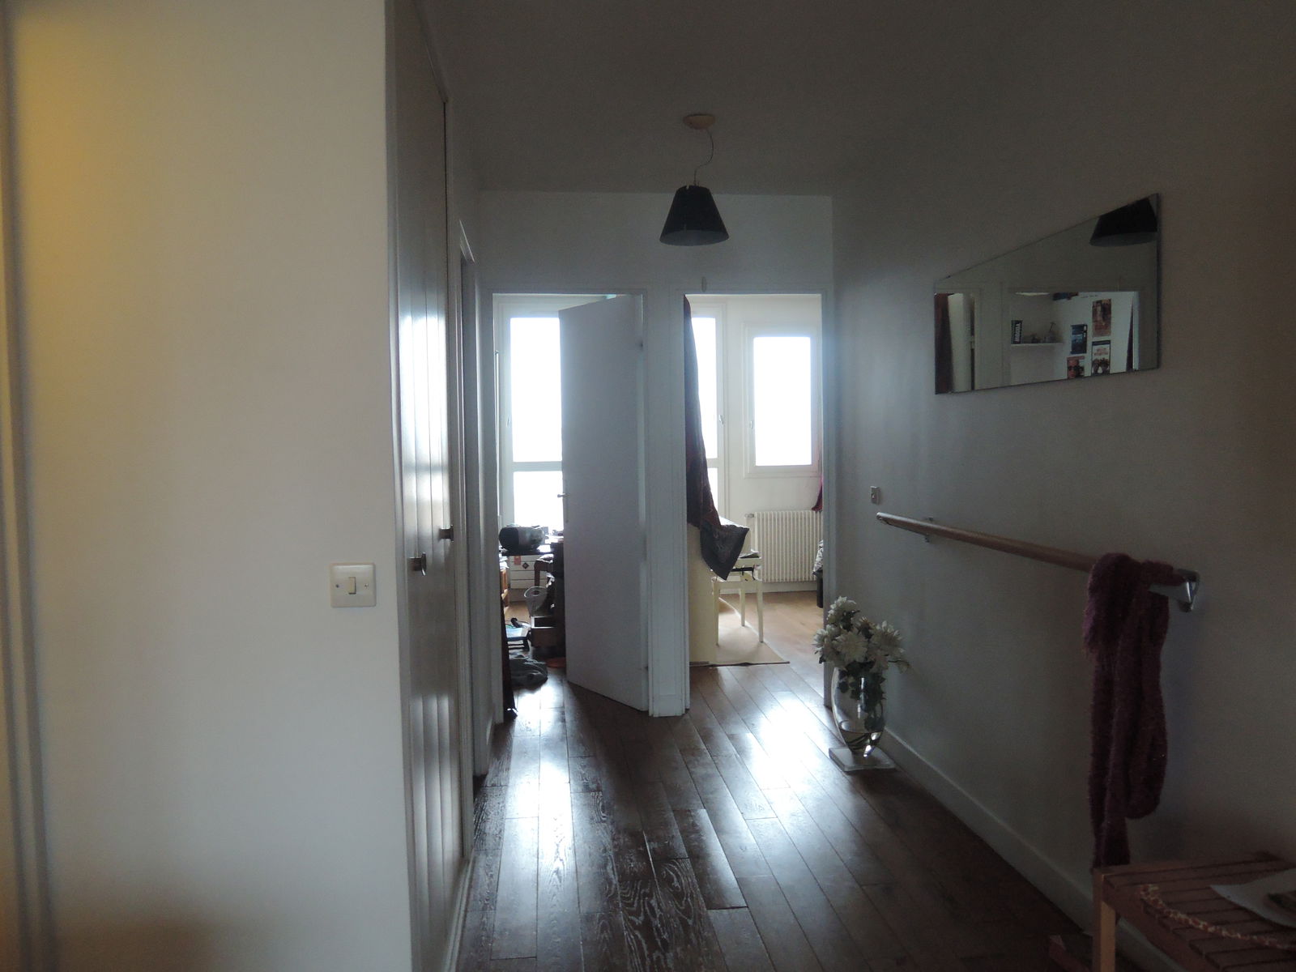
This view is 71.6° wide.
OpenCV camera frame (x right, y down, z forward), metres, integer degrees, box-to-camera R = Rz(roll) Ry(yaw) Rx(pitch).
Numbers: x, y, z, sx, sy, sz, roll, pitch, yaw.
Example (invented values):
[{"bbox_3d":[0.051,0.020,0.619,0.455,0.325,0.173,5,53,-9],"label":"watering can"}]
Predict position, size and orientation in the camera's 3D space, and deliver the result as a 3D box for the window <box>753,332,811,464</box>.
[{"bbox_3d":[1.155,-0.734,7.731,0.560,1.150,0.080,-1,3,-7],"label":"window"}]

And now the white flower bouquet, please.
[{"bbox_3d":[0.852,0.661,3.663,0.320,0.420,0.330,-1,3,-7],"label":"white flower bouquet"}]

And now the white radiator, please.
[{"bbox_3d":[1.190,0.511,7.687,0.650,0.600,0.130,-1,3,-7],"label":"white radiator"}]

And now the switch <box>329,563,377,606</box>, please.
[{"bbox_3d":[-0.543,0.182,1.655,0.082,0.082,0.012,-1,3,-7],"label":"switch"}]

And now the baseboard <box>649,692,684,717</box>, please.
[{"bbox_3d":[0.092,1.064,4.368,0.165,0.108,0.016,-1,3,-7],"label":"baseboard"}]

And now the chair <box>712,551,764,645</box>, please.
[{"bbox_3d":[0.567,0.742,6.123,0.340,0.550,0.560,-1,3,-7],"label":"chair"}]

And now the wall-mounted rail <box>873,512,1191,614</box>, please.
[{"bbox_3d":[1.055,0.192,2.695,0.135,0.110,1.760,-1,3,-7],"label":"wall-mounted rail"}]

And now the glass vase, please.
[{"bbox_3d":[0.873,0.931,3.709,0.210,0.375,0.205,-1,3,-7],"label":"glass vase"}]

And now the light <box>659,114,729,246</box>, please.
[{"bbox_3d":[0.169,-1.120,3.280,0.260,0.425,0.260,-1,3,-7],"label":"light"}]

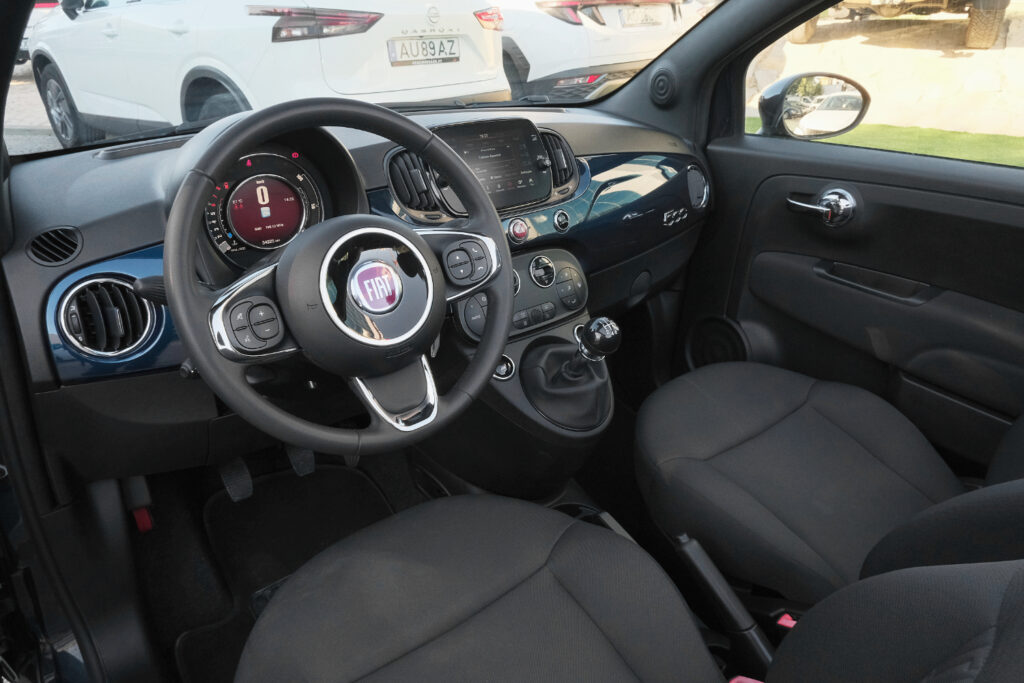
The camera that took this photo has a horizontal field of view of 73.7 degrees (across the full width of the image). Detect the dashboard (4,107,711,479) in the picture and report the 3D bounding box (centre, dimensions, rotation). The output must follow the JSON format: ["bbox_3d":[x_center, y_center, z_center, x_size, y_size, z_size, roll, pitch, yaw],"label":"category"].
[{"bbox_3d":[-0.118,-0.210,1.226,1.265,0.415,0.460,-18,31,-31],"label":"dashboard"}]

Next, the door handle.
[{"bbox_3d":[0.581,-0.255,1.295,0.047,0.066,0.122,-18,31,-31],"label":"door handle"}]

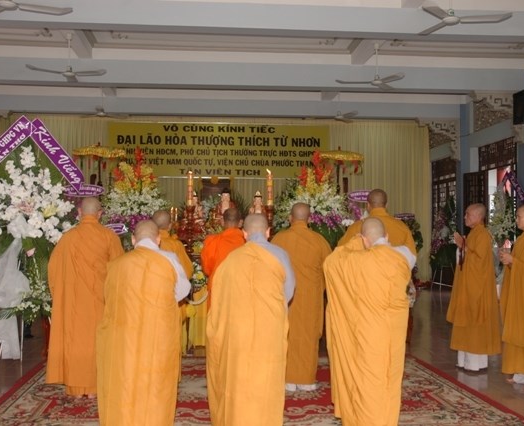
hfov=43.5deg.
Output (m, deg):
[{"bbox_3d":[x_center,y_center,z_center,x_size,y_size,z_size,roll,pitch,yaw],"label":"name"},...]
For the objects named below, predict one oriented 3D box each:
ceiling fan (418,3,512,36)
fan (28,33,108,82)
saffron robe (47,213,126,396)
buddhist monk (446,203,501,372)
[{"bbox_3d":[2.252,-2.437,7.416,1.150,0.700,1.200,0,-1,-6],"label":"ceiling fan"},{"bbox_3d":[-2.934,-2.381,9.955,1.220,0.700,1.150,0,-1,-6],"label":"fan"},{"bbox_3d":[-1.517,0.769,5.634,0.660,1.510,0.460,0,-1,-6],"label":"saffron robe"},{"bbox_3d":[2.133,0.734,6.615,0.560,1.665,0.500,0,-1,2],"label":"buddhist monk"}]

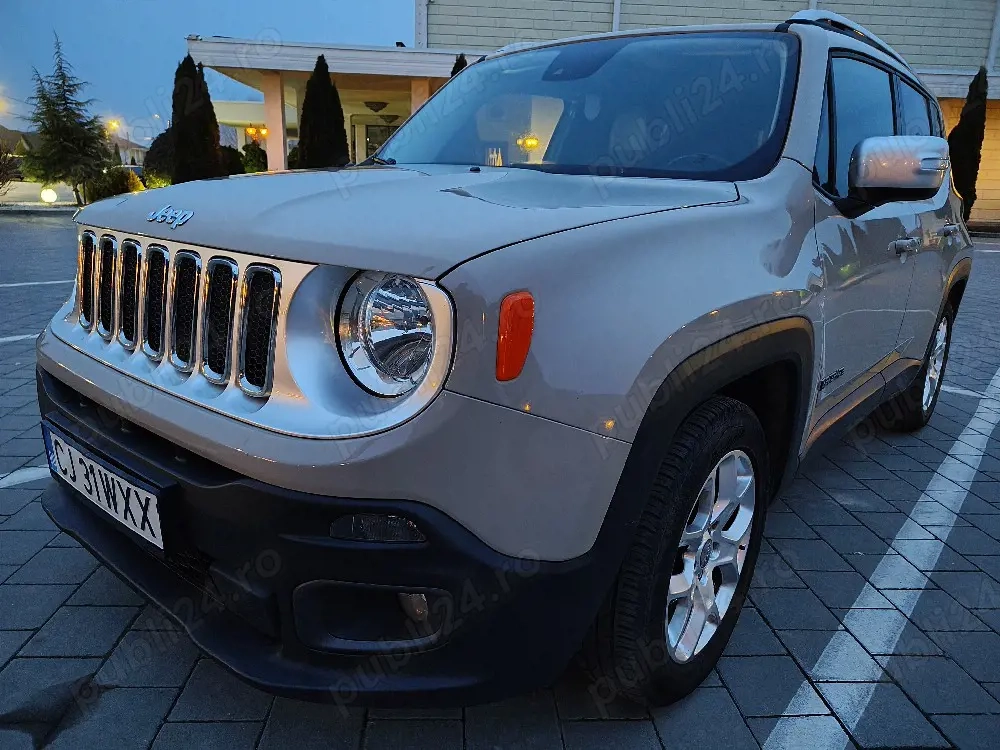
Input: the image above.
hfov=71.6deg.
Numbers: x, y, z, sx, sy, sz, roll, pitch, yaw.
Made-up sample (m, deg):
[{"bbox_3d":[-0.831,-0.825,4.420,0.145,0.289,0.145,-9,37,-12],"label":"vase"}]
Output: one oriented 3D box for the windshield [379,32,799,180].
[{"bbox_3d":[0.216,-0.828,2.196,1.420,0.170,0.690,14,64,38],"label":"windshield"}]

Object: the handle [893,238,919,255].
[{"bbox_3d":[1.255,-0.397,2.145,0.055,0.040,0.210,14,19,38],"label":"handle"}]

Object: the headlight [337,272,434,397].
[{"bbox_3d":[-0.149,-0.067,1.030,0.213,0.203,0.100,13,18,33],"label":"headlight"}]

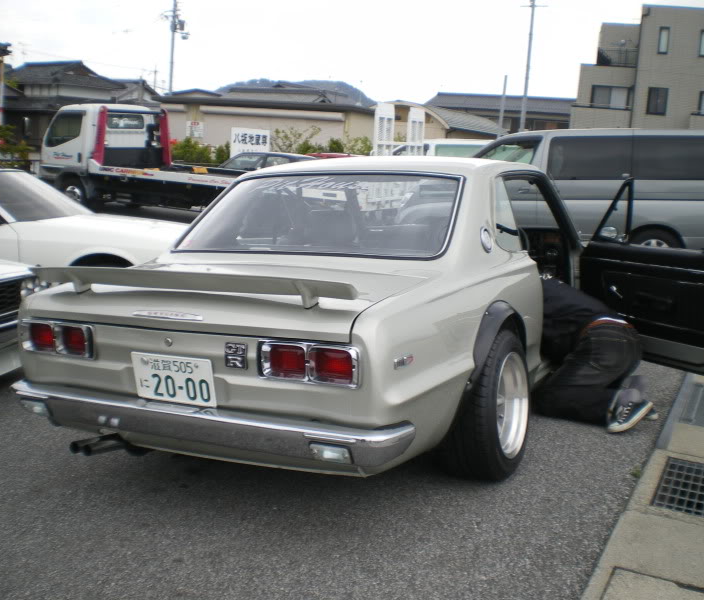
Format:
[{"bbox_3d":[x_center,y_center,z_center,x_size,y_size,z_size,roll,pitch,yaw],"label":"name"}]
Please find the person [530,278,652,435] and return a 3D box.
[{"bbox_3d":[1.077,0.182,4.111,0.500,0.820,0.980,-5,13,-37],"label":"person"}]

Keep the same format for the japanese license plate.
[{"bbox_3d":[-0.588,0.263,2.742,0.330,0.165,0.015,3,16,27],"label":"japanese license plate"}]

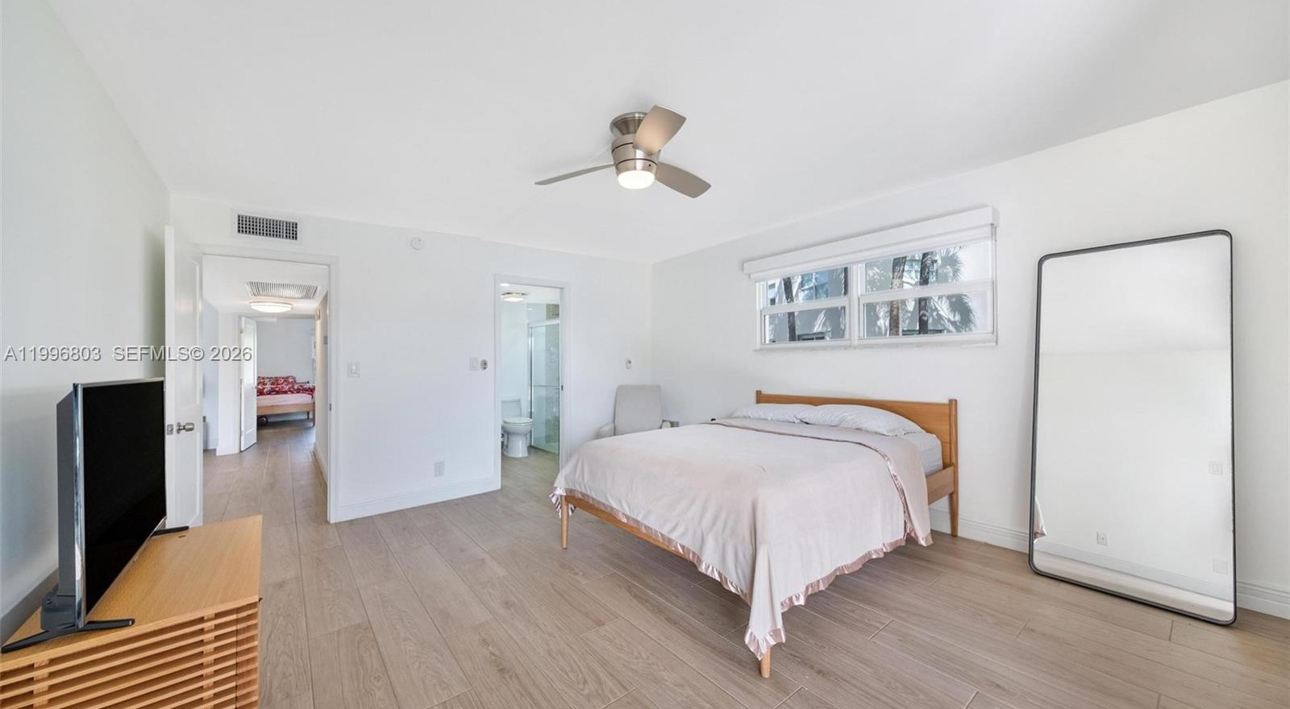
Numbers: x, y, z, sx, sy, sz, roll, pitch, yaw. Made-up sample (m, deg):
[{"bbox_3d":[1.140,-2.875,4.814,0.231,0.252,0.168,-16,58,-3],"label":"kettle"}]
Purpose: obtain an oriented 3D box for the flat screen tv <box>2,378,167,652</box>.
[{"bbox_3d":[-1.664,0.388,1.371,0.200,0.610,0.980,0,-2,-40],"label":"flat screen tv"}]

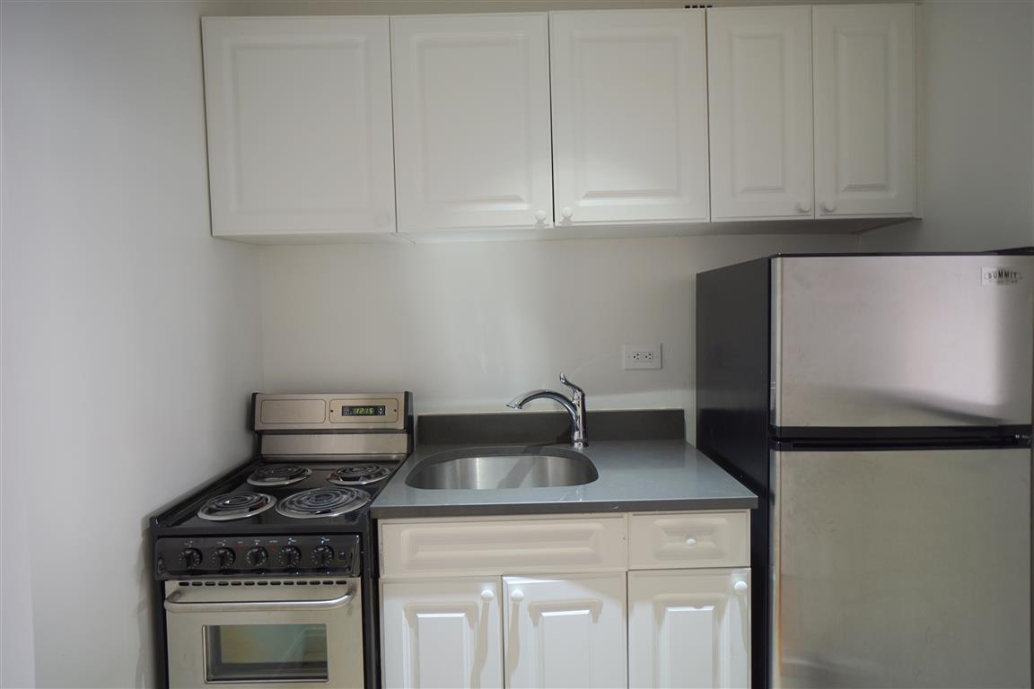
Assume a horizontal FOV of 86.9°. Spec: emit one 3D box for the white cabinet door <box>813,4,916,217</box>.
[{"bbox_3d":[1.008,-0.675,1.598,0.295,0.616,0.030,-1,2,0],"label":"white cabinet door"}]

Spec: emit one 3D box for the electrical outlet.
[{"bbox_3d":[0.442,0.045,1.898,0.132,0.087,0.008,-1,2,0],"label":"electrical outlet"}]

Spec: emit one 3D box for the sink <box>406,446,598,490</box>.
[{"bbox_3d":[-0.035,0.472,1.614,0.525,0.200,0.450,-1,2,0],"label":"sink"}]

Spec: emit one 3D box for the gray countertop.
[{"bbox_3d":[0.117,0.371,1.590,0.918,0.029,0.625,-1,2,0],"label":"gray countertop"}]

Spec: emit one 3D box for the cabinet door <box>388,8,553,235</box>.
[{"bbox_3d":[-0.128,-0.636,1.576,0.453,0.607,0.021,-1,2,0],"label":"cabinet door"}]

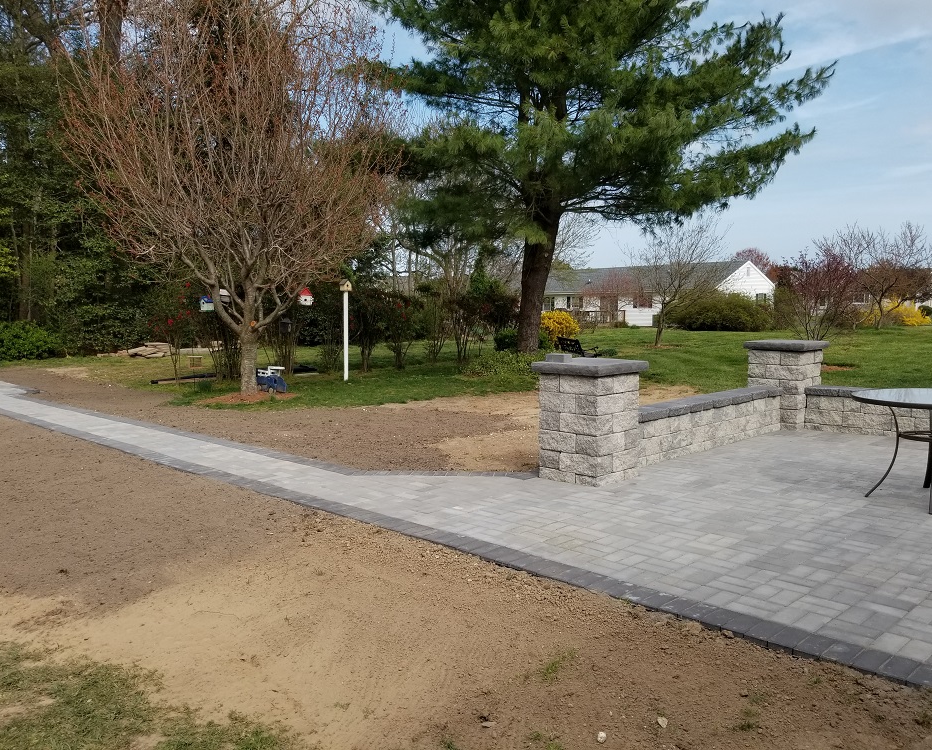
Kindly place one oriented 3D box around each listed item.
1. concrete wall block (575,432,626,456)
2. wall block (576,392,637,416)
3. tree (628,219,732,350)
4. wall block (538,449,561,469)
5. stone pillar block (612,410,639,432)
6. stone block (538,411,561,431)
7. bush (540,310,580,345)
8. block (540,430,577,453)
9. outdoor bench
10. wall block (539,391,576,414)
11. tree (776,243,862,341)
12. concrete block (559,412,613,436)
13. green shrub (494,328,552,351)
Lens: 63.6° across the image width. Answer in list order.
[{"bbox_3d":[1.049,0.531,5.884,0.356,0.151,0.206,-5,7,-43],"label":"concrete wall block"},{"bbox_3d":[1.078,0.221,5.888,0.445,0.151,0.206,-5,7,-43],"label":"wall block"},{"bbox_3d":[7.388,-3.339,26.302,3.400,4.650,3.300,0,5,16],"label":"tree"},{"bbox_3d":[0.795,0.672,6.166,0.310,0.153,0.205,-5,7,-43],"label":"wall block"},{"bbox_3d":[1.197,0.364,6.010,0.356,0.151,0.206,-5,7,-43],"label":"stone pillar block"},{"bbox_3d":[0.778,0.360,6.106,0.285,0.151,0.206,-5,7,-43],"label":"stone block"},{"bbox_3d":[2.957,-1.392,24.146,1.300,1.250,1.250,0,5,7],"label":"bush"},{"bbox_3d":[0.802,0.520,6.038,0.206,0.151,0.356,-5,7,-43],"label":"block"},{"bbox_3d":[2.565,-0.424,17.200,0.600,0.820,1.150,-3,5,-27],"label":"outdoor bench"},{"bbox_3d":[0.802,0.216,6.034,0.205,0.153,0.362,-5,7,-43],"label":"wall block"},{"bbox_3d":[7.956,-1.551,16.883,1.850,2.750,1.850,1,5,25],"label":"tree"},{"bbox_3d":[0.945,0.382,5.897,0.205,0.153,0.362,-5,7,-43],"label":"concrete block"},{"bbox_3d":[1.658,-0.948,22.269,1.650,0.720,1.200,0,5,4],"label":"green shrub"}]

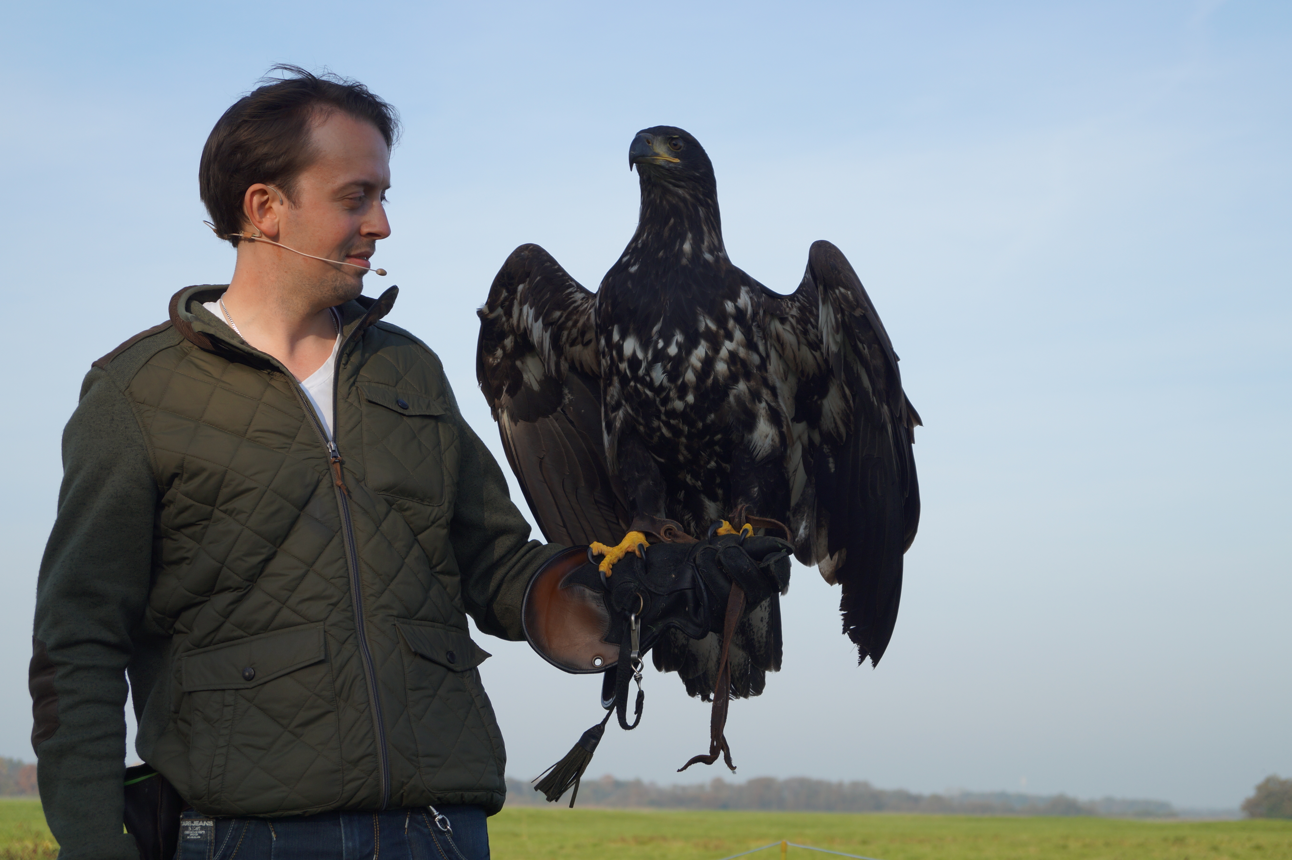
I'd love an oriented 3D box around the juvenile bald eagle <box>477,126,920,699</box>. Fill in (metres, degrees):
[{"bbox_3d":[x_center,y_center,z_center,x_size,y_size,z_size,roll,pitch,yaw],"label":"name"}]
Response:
[{"bbox_3d":[0.056,-0.018,2.880,0.465,0.605,0.360,-1,-8,12],"label":"juvenile bald eagle"}]

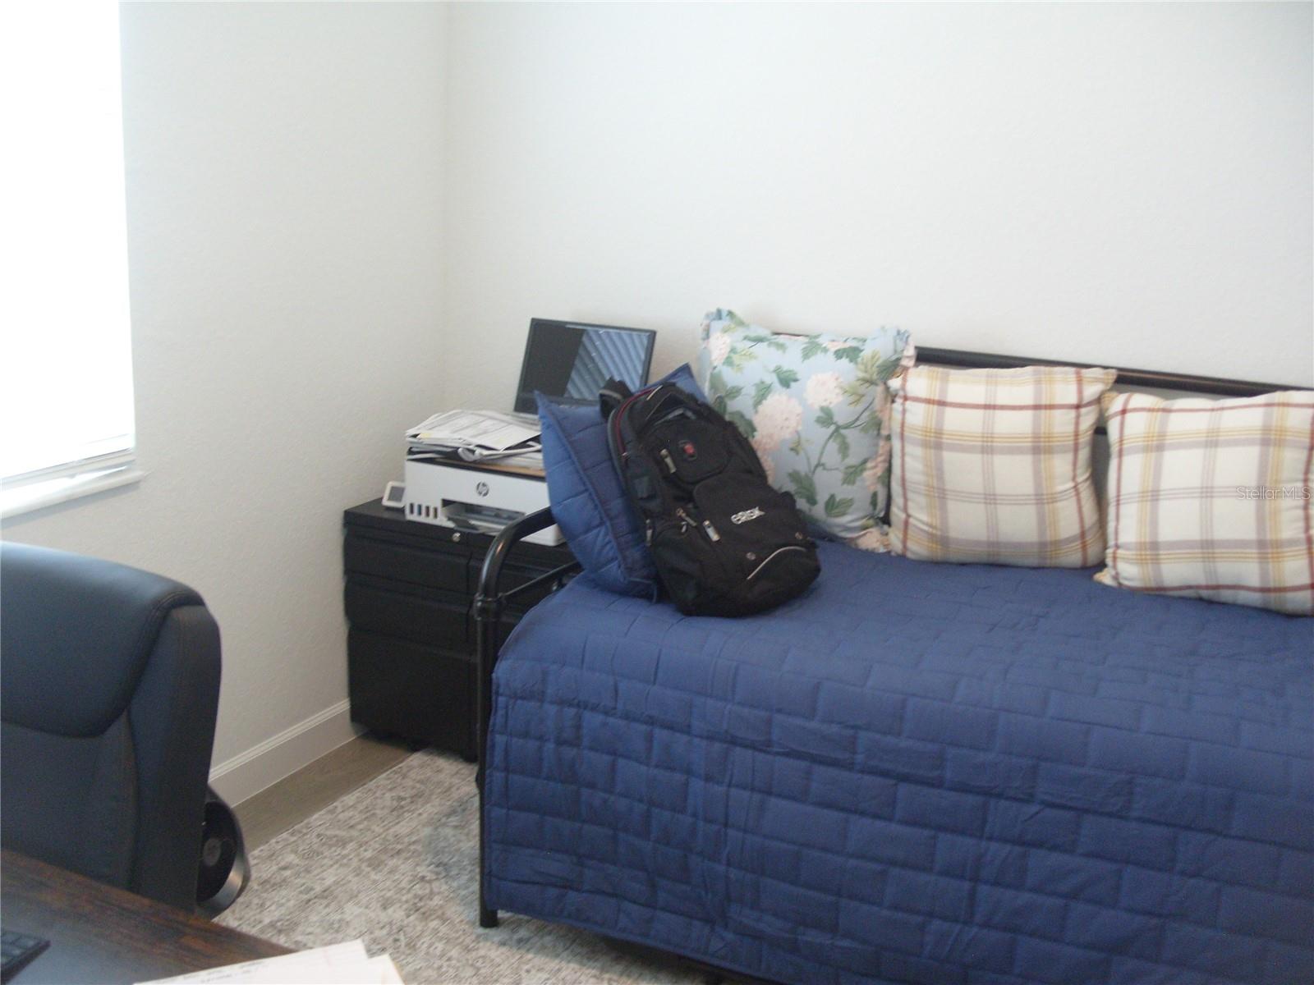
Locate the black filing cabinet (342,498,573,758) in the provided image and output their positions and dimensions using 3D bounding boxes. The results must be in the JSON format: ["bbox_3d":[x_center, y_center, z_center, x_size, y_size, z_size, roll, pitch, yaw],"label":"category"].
[{"bbox_3d":[-0.359,0.353,3.513,0.745,0.630,0.500,8,15,24],"label":"black filing cabinet"}]

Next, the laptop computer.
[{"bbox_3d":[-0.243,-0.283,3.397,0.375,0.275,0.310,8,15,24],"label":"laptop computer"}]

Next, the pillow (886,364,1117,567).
[{"bbox_3d":[0.767,-0.054,2.975,0.470,0.440,0.160,4,4,8],"label":"pillow"}]

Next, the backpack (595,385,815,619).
[{"bbox_3d":[0.113,0.003,2.660,0.230,0.480,0.325,-25,-6,43],"label":"backpack"}]

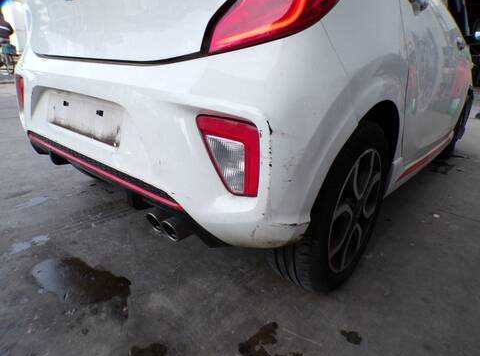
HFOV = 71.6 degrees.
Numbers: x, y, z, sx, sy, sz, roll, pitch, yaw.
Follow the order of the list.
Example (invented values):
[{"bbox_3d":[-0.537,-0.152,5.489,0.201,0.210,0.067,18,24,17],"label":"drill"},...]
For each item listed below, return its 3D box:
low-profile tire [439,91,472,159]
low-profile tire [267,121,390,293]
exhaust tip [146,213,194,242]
[{"bbox_3d":[1.873,-0.470,2.964,0.195,0.580,0.580,18,25,36],"label":"low-profile tire"},{"bbox_3d":[0.339,0.097,1.207,0.195,0.580,0.580,18,25,36],"label":"low-profile tire"},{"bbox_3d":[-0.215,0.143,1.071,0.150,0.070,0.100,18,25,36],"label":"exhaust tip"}]

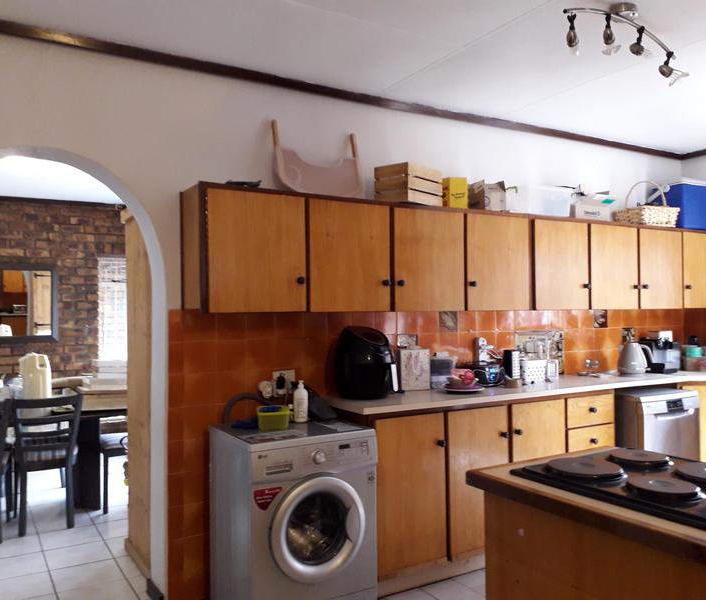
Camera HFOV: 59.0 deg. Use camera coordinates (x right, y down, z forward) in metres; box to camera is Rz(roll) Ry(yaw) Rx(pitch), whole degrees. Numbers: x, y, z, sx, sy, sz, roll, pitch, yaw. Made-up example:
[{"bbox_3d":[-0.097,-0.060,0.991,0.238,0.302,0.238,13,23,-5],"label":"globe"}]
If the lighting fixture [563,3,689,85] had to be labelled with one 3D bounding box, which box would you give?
[{"bbox_3d":[1.196,-1.088,2.655,0.880,0.230,0.210,0,-1,-31],"label":"lighting fixture"}]

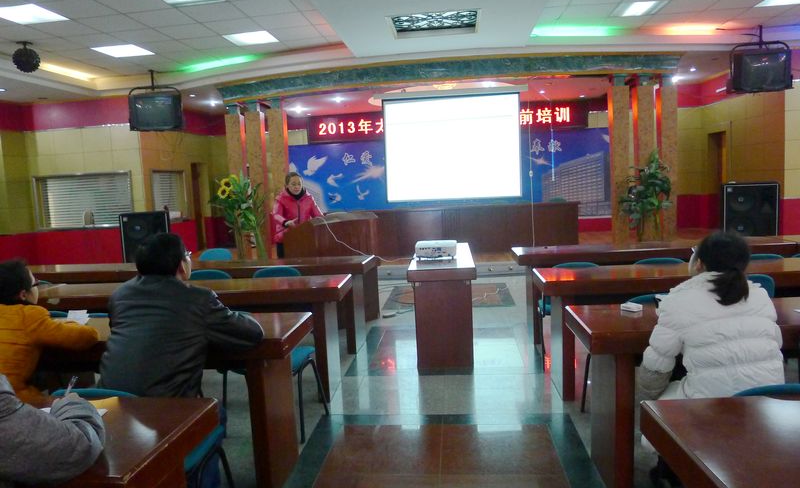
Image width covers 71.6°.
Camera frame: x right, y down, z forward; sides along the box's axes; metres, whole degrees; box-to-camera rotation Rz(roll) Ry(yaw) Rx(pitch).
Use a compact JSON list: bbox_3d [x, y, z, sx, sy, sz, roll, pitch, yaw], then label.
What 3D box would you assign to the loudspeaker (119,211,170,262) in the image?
[{"bbox_3d":[-4.175,-0.126,9.155,0.700,0.810,0.480,-4,6,-12],"label":"loudspeaker"}]

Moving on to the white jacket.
[{"bbox_3d":[1.103,0.343,1.932,0.500,0.570,0.400,-3,7,3],"label":"white jacket"}]

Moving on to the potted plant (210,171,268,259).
[{"bbox_3d":[-2.526,-0.385,8.814,0.880,1.500,0.720,-2,7,6],"label":"potted plant"}]

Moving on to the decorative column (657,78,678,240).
[{"bbox_3d":[4.240,-1.316,8.759,0.250,2.629,0.250,-2,7,6],"label":"decorative column"}]

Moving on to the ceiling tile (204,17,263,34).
[{"bbox_3d":[-2.054,-2.687,6.878,0.600,0.020,0.590,-2,6,6],"label":"ceiling tile"}]

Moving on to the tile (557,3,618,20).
[{"bbox_3d":[2.323,-2.856,6.862,0.600,0.020,0.600,-2,7,6],"label":"tile"}]

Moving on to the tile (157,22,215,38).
[{"bbox_3d":[-2.611,-2.621,6.845,0.600,0.020,0.600,-2,6,6],"label":"tile"}]

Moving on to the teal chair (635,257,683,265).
[{"bbox_3d":[1.918,0.463,4.275,0.460,0.780,0.520,-2,7,6],"label":"teal chair"}]

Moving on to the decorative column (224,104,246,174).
[{"bbox_3d":[-2.800,-1.072,9.632,0.250,2.653,0.250,-2,7,6],"label":"decorative column"}]

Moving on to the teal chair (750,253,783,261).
[{"bbox_3d":[2.591,0.434,4.203,0.460,0.780,0.520,-2,7,6],"label":"teal chair"}]

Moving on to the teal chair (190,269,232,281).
[{"bbox_3d":[-1.546,0.581,4.848,0.460,0.810,0.520,-2,6,6],"label":"teal chair"}]

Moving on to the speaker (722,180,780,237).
[{"bbox_3d":[5.254,-0.464,8.355,0.760,0.900,0.500,0,7,26],"label":"speaker"}]

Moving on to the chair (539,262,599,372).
[{"bbox_3d":[1.274,0.505,4.129,0.450,0.790,0.520,-2,6,6],"label":"chair"}]

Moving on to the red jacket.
[{"bbox_3d":[-1.190,-0.319,6.358,0.560,0.640,0.380,-6,7,-22],"label":"red jacket"}]

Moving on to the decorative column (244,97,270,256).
[{"bbox_3d":[-2.416,-1.059,9.440,0.250,2.629,0.250,-2,7,6],"label":"decorative column"}]

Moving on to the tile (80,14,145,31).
[{"bbox_3d":[-3.364,-2.590,6.536,0.600,0.020,0.590,-2,6,6],"label":"tile"}]

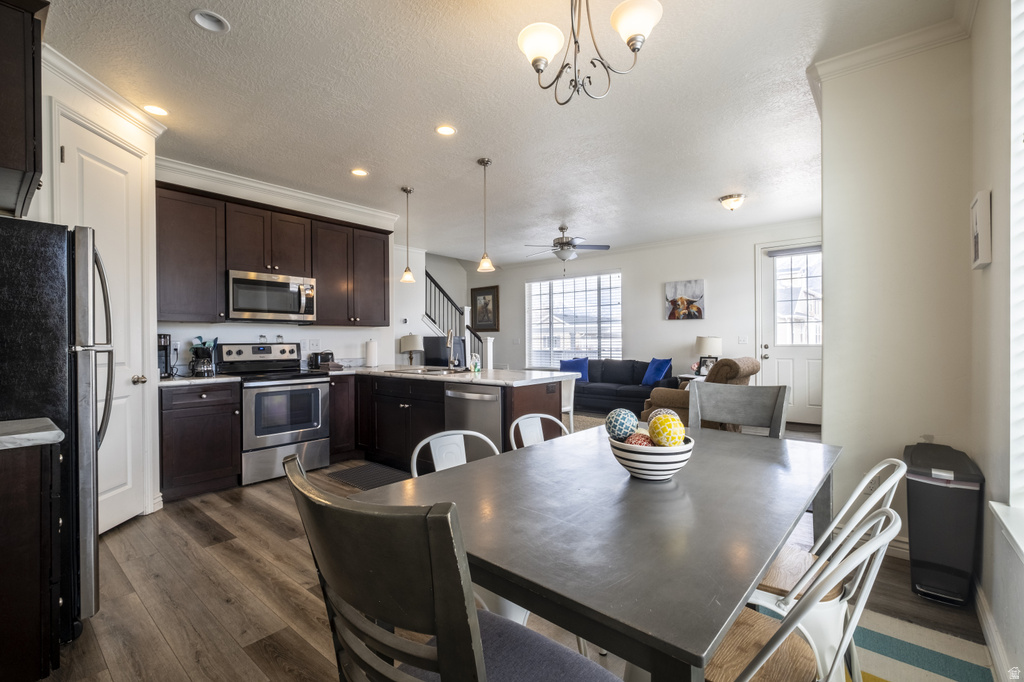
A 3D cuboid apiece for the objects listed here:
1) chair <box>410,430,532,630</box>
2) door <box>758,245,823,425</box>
[{"bbox_3d":[-0.041,0.779,1.544,0.510,0.850,0.450,0,0,43],"label":"chair"},{"bbox_3d":[3.913,-0.088,5.753,0.920,2.410,0.060,0,0,39],"label":"door"}]

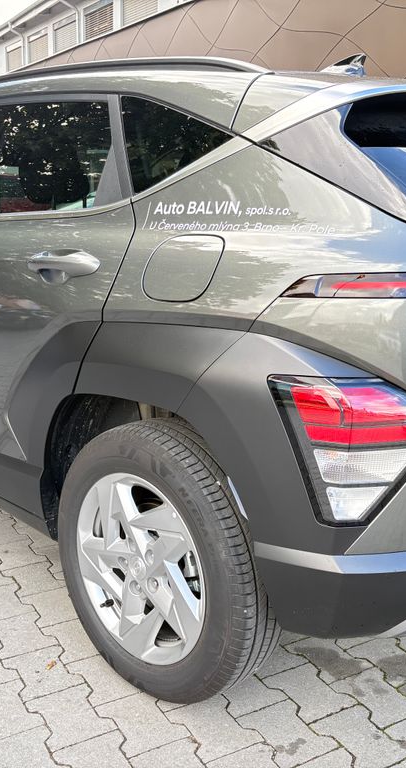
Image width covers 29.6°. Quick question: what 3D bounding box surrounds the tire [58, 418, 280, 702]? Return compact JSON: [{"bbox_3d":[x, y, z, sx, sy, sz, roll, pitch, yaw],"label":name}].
[{"bbox_3d":[-0.093,0.417,1.865,0.685,0.685,0.215,13,18,43],"label":"tire"}]

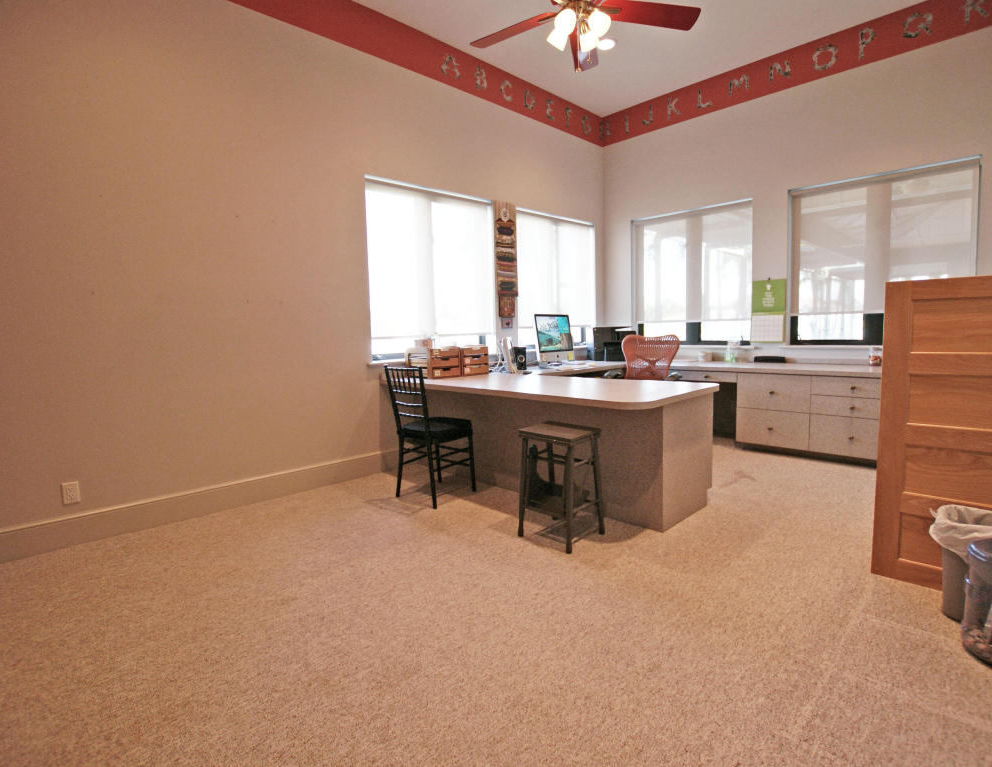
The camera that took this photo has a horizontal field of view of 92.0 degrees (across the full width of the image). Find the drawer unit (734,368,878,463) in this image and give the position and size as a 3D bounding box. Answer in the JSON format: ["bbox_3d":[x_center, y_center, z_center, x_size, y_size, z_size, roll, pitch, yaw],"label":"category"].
[{"bbox_3d":[2.806,0.222,4.170,0.550,0.690,1.123,-7,8,-42],"label":"drawer unit"}]

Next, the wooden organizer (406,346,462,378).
[{"bbox_3d":[-0.534,-0.181,4.127,0.270,0.250,0.360,-7,8,-42],"label":"wooden organizer"}]

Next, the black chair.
[{"bbox_3d":[-0.434,0.335,3.345,0.420,0.920,0.500,4,8,41],"label":"black chair"}]

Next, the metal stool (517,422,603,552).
[{"bbox_3d":[0.351,0.548,2.646,0.345,0.600,0.375,-7,8,-42],"label":"metal stool"}]

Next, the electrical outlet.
[{"bbox_3d":[-2.399,0.618,2.703,0.073,0.118,0.010,-7,8,-42],"label":"electrical outlet"}]

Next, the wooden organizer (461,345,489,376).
[{"bbox_3d":[-0.289,-0.207,4.309,0.265,0.245,0.360,-7,8,-42],"label":"wooden organizer"}]

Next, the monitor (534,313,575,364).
[{"bbox_3d":[0.586,-0.417,4.750,0.180,0.510,0.520,4,8,44],"label":"monitor"}]

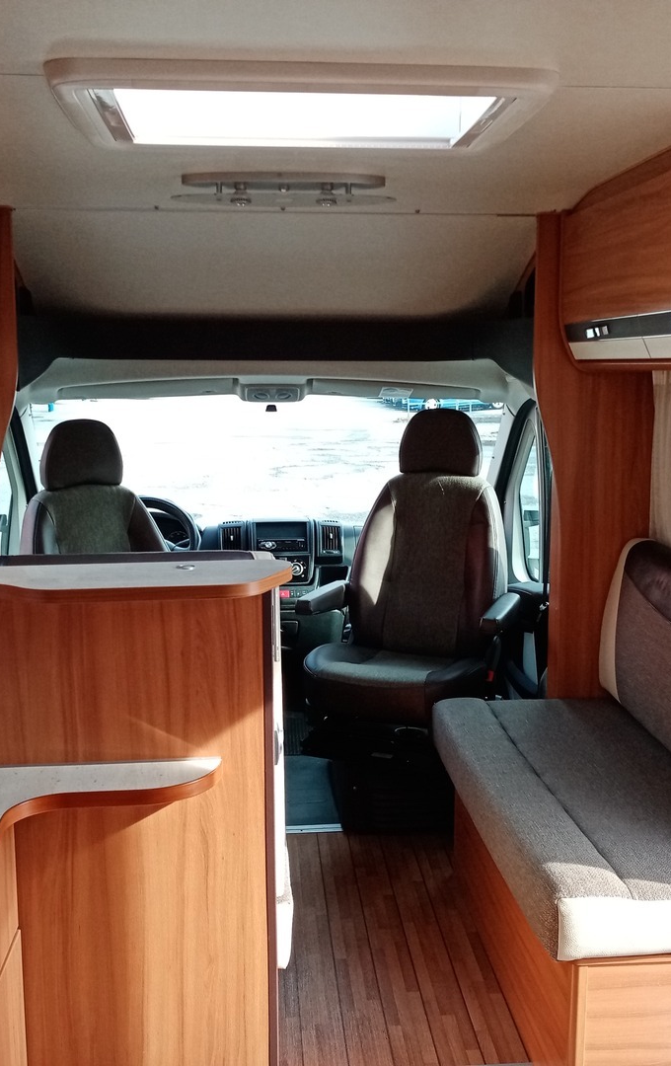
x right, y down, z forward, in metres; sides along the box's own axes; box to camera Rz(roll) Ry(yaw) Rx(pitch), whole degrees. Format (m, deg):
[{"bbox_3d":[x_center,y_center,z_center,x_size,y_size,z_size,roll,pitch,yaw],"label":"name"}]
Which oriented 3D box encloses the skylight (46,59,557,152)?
[{"bbox_3d":[-0.075,-0.778,1.935,0.775,0.070,0.540,-1,9,-5],"label":"skylight"}]

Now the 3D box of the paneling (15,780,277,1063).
[{"bbox_3d":[-0.300,0.798,1.788,0.400,0.840,0.030,-1,9,-5],"label":"paneling"}]

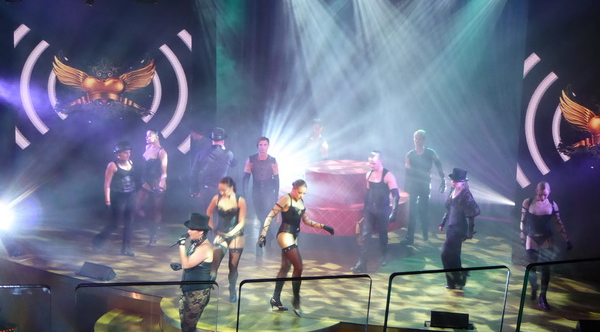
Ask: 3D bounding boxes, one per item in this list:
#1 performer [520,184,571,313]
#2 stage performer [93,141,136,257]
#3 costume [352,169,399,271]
[{"bbox_3d":[3.293,1.038,16.127,0.670,1.670,0.500,3,11,5],"label":"performer"},{"bbox_3d":[-2.804,0.482,18.394,0.500,1.718,0.550,-6,14,-33],"label":"stage performer"},{"bbox_3d":[1.123,0.747,17.779,0.600,1.500,0.580,8,12,29],"label":"costume"}]

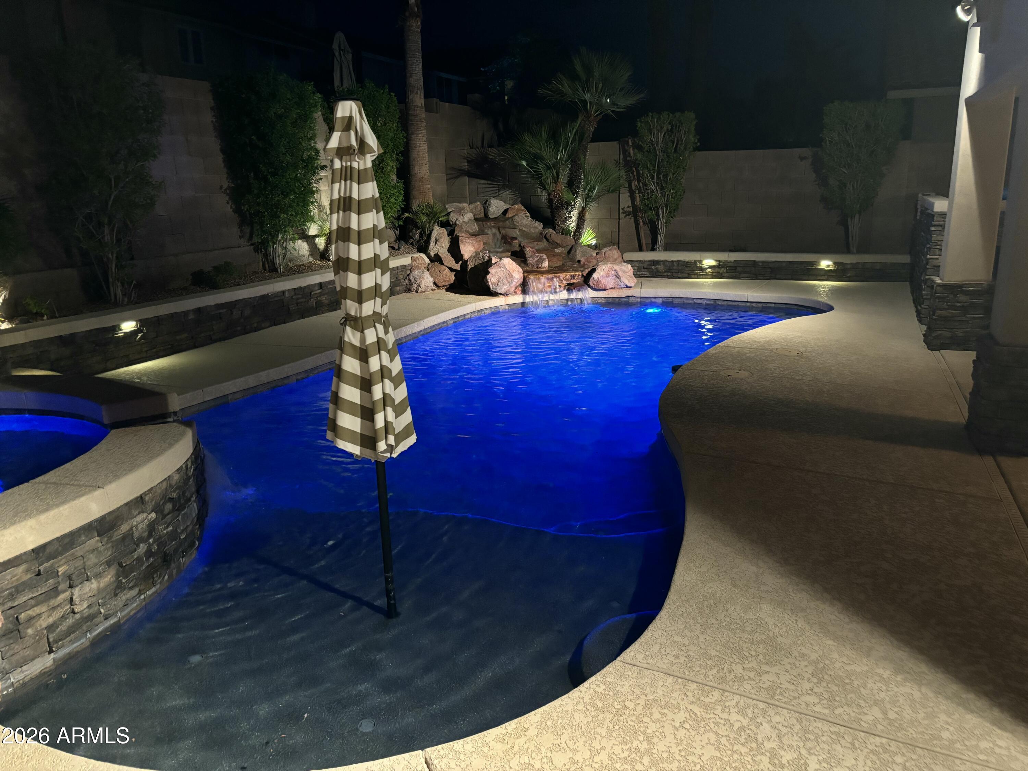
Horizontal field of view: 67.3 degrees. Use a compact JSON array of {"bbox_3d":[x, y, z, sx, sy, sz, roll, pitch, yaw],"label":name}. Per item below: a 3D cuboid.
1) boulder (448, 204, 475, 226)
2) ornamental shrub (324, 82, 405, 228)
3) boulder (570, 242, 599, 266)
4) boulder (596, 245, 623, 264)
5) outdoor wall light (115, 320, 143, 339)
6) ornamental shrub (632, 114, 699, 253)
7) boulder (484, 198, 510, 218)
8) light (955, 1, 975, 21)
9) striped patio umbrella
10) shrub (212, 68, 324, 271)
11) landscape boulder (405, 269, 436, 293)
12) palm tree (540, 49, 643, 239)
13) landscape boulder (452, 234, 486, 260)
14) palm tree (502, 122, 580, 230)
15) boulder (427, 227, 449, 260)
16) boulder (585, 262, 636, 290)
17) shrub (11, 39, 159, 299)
[{"bbox_3d":[-0.804,-2.583,11.800,0.417,0.384,0.380,4,15,20],"label":"boulder"},{"bbox_3d":[-2.048,-2.968,10.695,0.850,2.280,1.100,4,15,23],"label":"ornamental shrub"},{"bbox_3d":[1.004,-1.870,11.100,0.404,0.354,0.380,4,15,20],"label":"boulder"},{"bbox_3d":[1.362,-1.838,11.006,0.398,0.307,0.400,0,14,7],"label":"boulder"},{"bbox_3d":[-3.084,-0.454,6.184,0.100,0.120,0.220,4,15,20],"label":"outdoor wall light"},{"bbox_3d":[2.360,-3.149,12.106,1.058,2.156,0.850,4,15,20],"label":"ornamental shrub"},{"bbox_3d":[-0.272,-2.800,12.182,0.405,0.306,0.400,-2,14,-1],"label":"boulder"},{"bbox_3d":[3.458,-2.869,5.900,0.150,0.170,0.180,-12,18,-38],"label":"light"},{"bbox_3d":[-0.545,-0.024,2.950,0.360,2.039,0.360,-5,15,-10],"label":"striped patio umbrella"},{"bbox_3d":[-2.848,-2.450,8.959,1.000,2.308,1.120,4,15,20],"label":"shrub"},{"bbox_3d":[-1.296,-1.423,10.650,0.432,0.376,0.380,4,15,20],"label":"landscape boulder"},{"bbox_3d":[1.225,-3.706,12.211,1.626,2.990,1.500,4,15,20],"label":"palm tree"},{"bbox_3d":[-0.648,-1.980,11.032,0.502,0.375,0.450,-2,14,-3],"label":"landscape boulder"},{"bbox_3d":[0.425,-3.153,12.005,1.211,1.871,1.200,-1,14,0],"label":"palm tree"},{"bbox_3d":[-1.096,-2.034,11.150,0.325,0.503,0.340,4,15,20],"label":"boulder"},{"bbox_3d":[1.331,-1.505,10.628,0.700,0.365,0.550,0,14,7],"label":"boulder"},{"bbox_3d":[-3.744,-1.828,6.861,0.900,2.200,1.000,4,15,23],"label":"shrub"}]

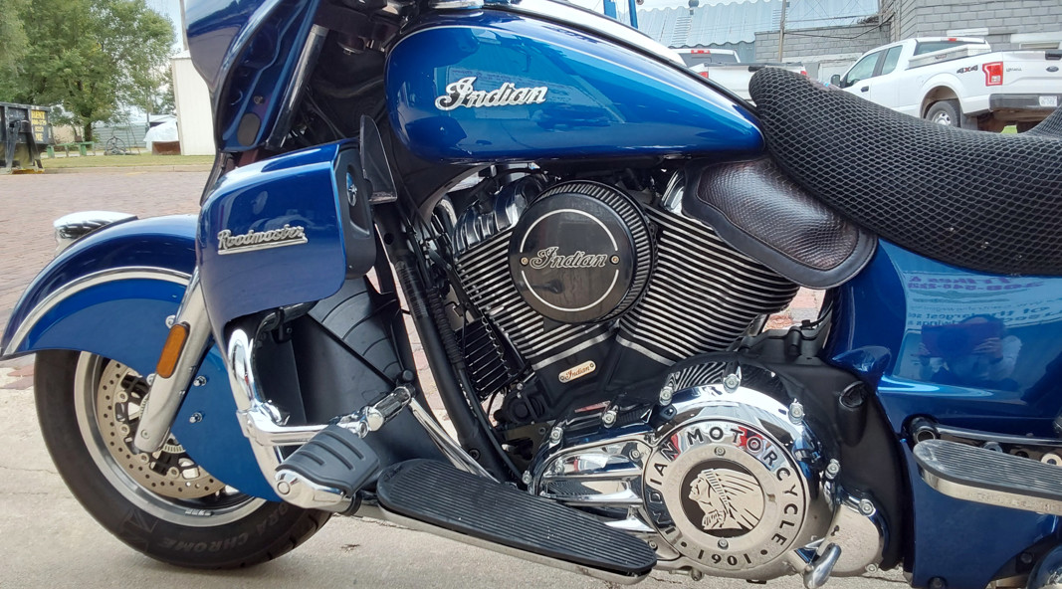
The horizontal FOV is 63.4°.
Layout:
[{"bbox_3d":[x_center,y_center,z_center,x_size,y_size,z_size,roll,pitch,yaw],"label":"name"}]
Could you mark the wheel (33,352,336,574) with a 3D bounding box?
[{"bbox_3d":[-0.615,0.205,1.580,0.640,0.640,0.130,0,12,13],"label":"wheel"}]

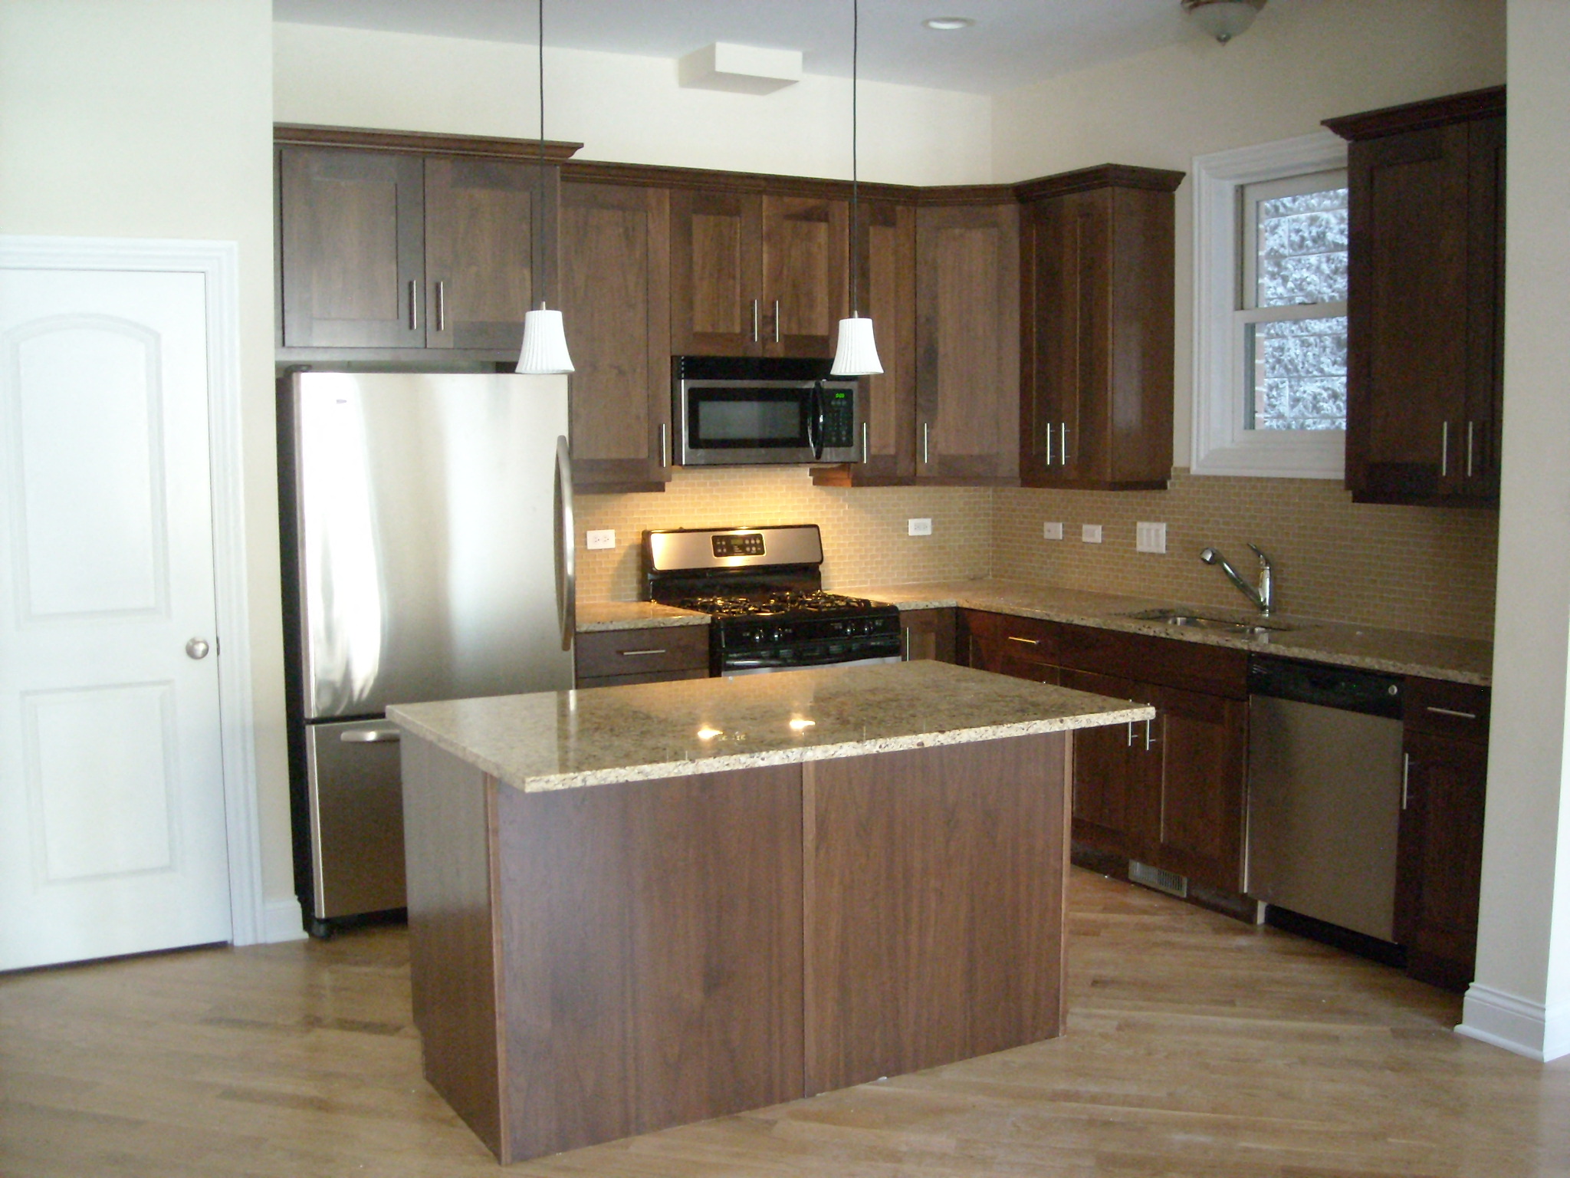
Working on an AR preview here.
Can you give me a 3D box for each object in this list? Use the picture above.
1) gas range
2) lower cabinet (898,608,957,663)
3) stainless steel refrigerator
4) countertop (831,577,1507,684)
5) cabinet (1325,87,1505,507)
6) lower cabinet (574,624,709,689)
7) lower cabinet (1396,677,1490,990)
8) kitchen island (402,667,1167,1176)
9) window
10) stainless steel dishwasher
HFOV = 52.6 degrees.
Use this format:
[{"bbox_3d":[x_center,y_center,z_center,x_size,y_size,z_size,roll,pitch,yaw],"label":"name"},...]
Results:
[{"bbox_3d":[-0.045,0.368,6.114,0.770,1.183,0.696,-3,6,-29],"label":"gas range"},{"bbox_3d":[0.398,0.489,6.425,0.288,0.879,0.611,-3,6,-29],"label":"lower cabinet"},{"bbox_3d":[-1.248,0.167,5.305,0.870,1.749,0.835,-3,6,-29],"label":"stainless steel refrigerator"},{"bbox_3d":[1.254,0.117,5.472,0.921,0.035,3.076,-3,6,-29],"label":"countertop"},{"bbox_3d":[2.002,-0.815,4.550,0.405,1.153,0.855,-3,6,-29],"label":"cabinet"},{"bbox_3d":[-0.640,0.547,5.854,0.537,0.879,0.611,-3,6,-29],"label":"lower cabinet"},{"bbox_3d":[2.045,0.665,4.395,0.611,0.879,0.313,-3,6,-29],"label":"lower cabinet"},{"bbox_3d":[-0.029,0.724,3.721,1.527,0.909,0.903,-3,6,-29],"label":"kitchen island"},{"bbox_3d":[1.766,-0.964,5.428,0.109,1.173,1.019,-3,6,-29],"label":"window"},{"bbox_3d":[1.813,0.611,4.781,0.591,0.820,0.590,-3,6,-29],"label":"stainless steel dishwasher"}]

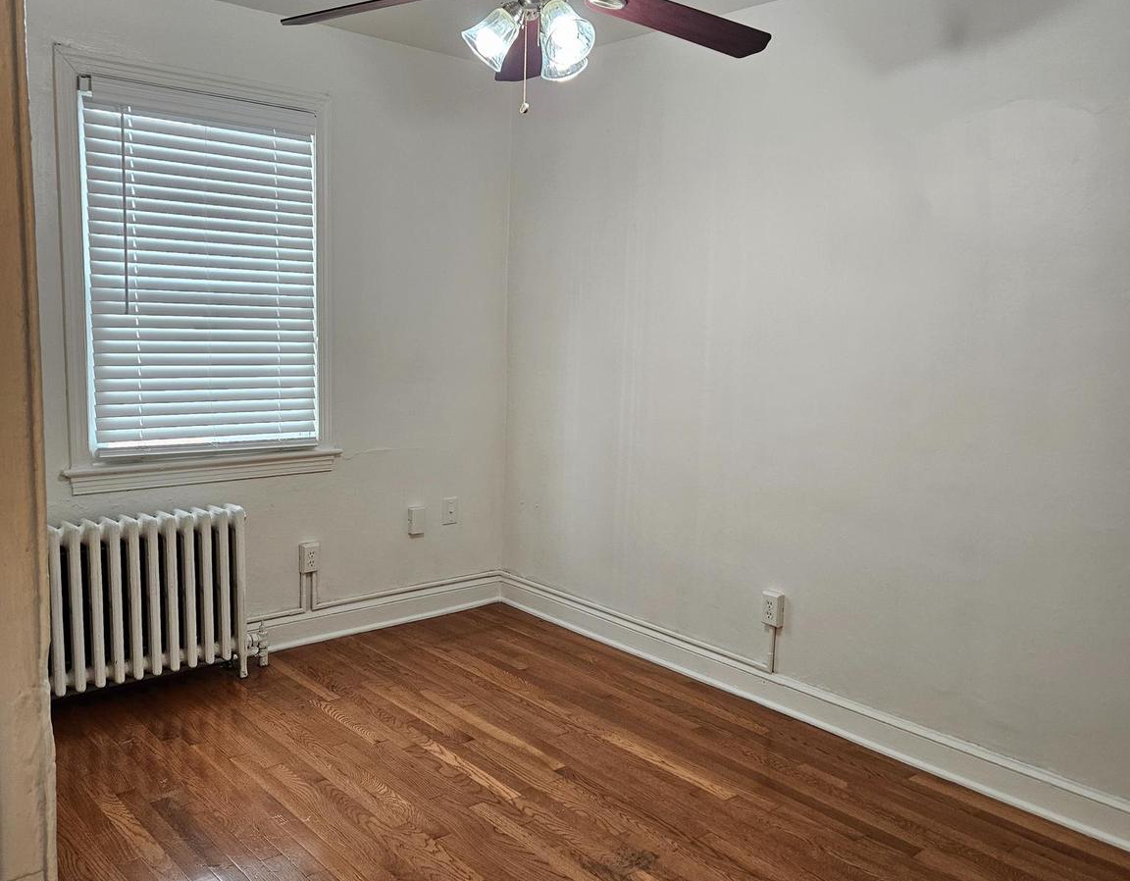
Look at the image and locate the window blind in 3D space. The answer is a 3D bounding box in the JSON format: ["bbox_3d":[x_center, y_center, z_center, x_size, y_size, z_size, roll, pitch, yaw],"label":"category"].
[{"bbox_3d":[-1.332,-0.606,3.730,0.853,1.295,0.065,-5,10,-40],"label":"window blind"}]

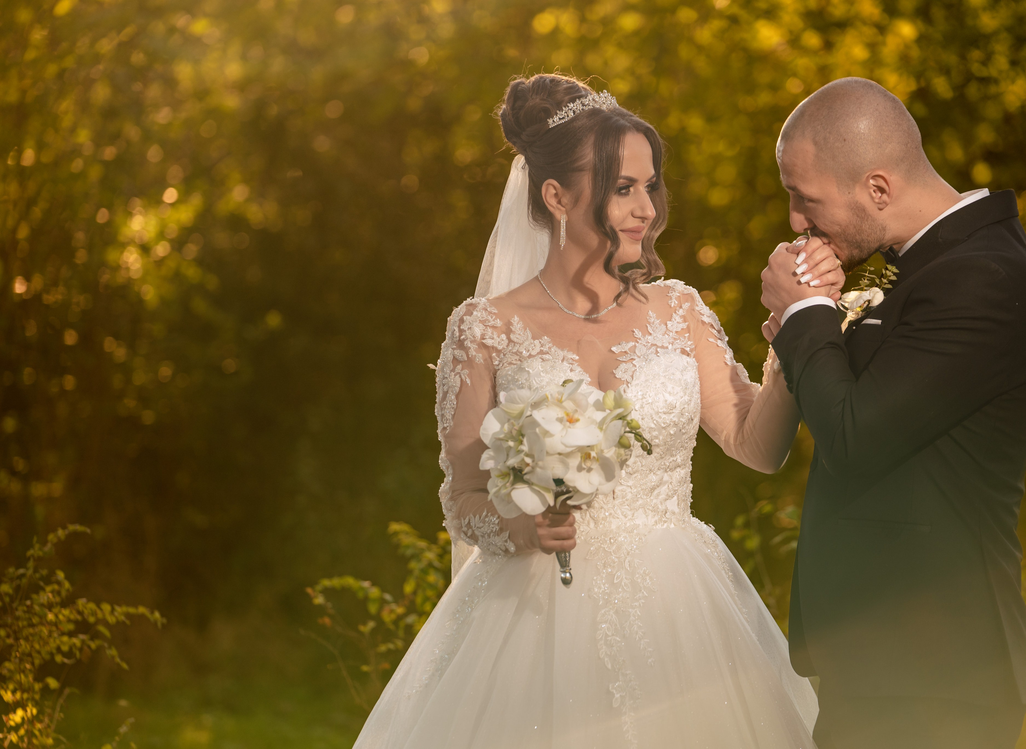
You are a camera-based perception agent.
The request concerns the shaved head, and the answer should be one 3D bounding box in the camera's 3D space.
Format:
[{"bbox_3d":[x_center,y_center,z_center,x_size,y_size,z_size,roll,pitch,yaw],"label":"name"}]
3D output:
[{"bbox_3d":[0.457,-0.316,6.650,0.195,0.165,0.155,-24,0,-9],"label":"shaved head"}]

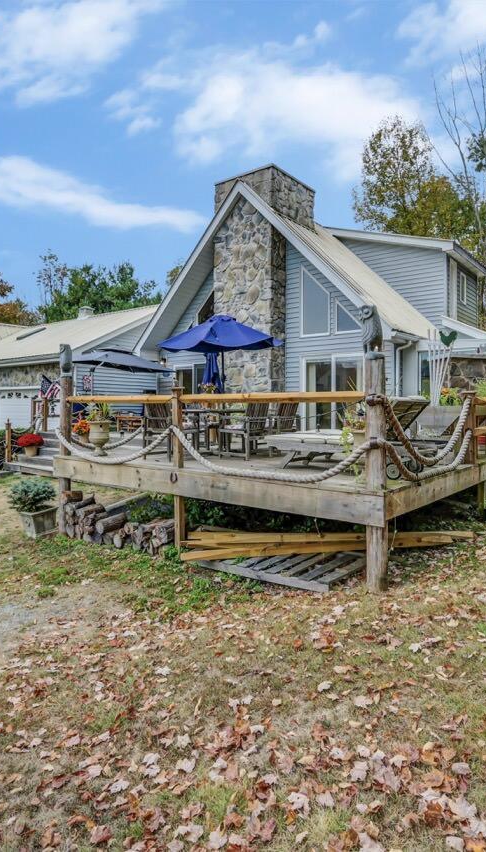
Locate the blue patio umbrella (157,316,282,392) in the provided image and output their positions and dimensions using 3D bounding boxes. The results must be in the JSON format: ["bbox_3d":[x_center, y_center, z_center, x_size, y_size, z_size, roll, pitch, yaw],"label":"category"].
[{"bbox_3d":[-0.381,-0.789,9.021,2.231,2.425,2.231,0,2,-2],"label":"blue patio umbrella"}]

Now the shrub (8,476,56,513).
[{"bbox_3d":[-3.468,1.126,8.177,0.737,0.621,0.737,-1,2,-23],"label":"shrub"}]

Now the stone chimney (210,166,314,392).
[{"bbox_3d":[0.640,-3.170,14.050,1.930,6.900,2.050,2,3,39],"label":"stone chimney"}]

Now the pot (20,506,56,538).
[{"bbox_3d":[-3.361,1.570,8.177,0.485,0.398,0.466,1,2,38],"label":"pot"}]

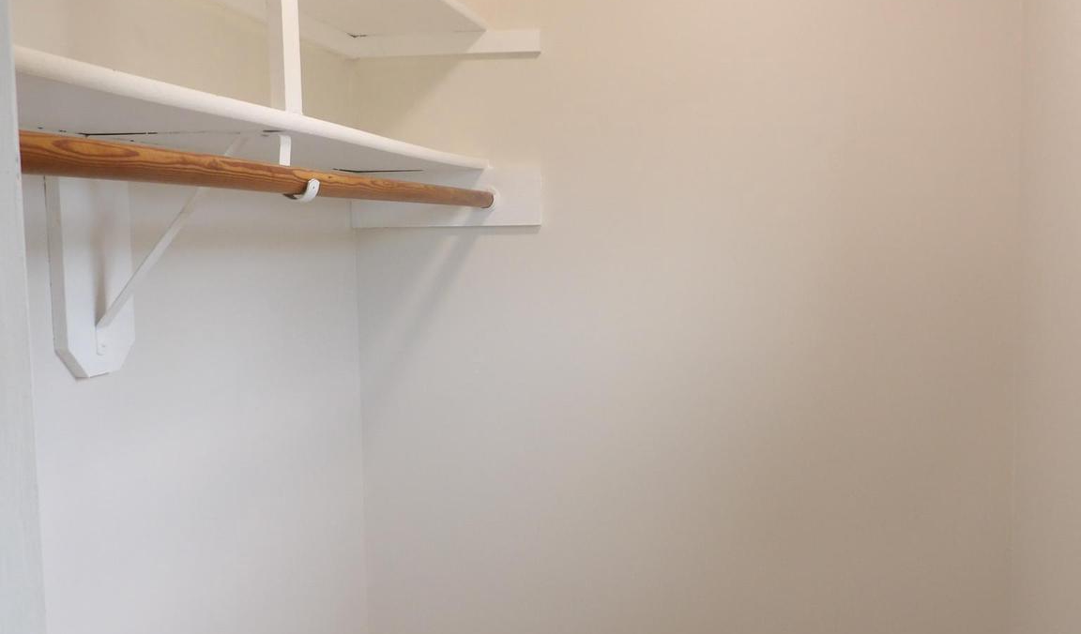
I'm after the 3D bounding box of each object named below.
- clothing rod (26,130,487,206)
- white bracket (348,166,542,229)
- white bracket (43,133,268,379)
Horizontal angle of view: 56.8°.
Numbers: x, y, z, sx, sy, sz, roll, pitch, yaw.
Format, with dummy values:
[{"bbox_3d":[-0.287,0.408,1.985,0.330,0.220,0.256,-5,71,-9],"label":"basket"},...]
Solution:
[{"bbox_3d":[-0.253,-0.172,1.314,0.032,0.032,1.440,0,5,12],"label":"clothing rod"},{"bbox_3d":[-0.190,-0.244,2.039,0.395,0.122,0.020,0,5,12],"label":"white bracket"},{"bbox_3d":[-0.449,-0.079,1.219,0.240,0.300,0.133,0,5,12],"label":"white bracket"}]

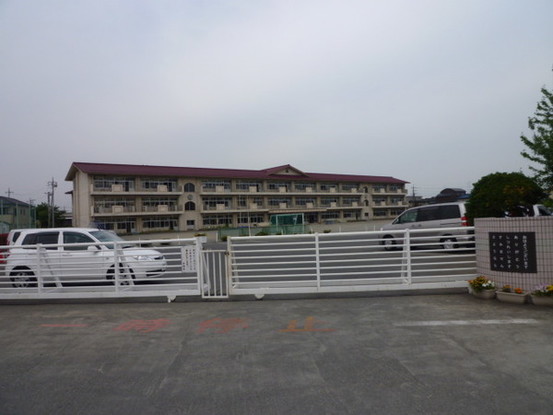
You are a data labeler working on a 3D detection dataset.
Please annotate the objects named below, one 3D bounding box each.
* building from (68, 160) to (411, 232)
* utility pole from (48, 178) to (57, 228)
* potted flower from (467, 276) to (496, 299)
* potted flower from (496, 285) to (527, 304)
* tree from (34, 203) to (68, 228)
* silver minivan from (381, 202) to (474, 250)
[{"bbox_3d":[-0.532,-2.743,102.555,91.600,14.550,14.000,-1,-2,-35],"label":"building"},{"bbox_3d":[-44.821,-0.162,80.074,1.500,11.710,0.800,-2,-1,0],"label":"utility pole"},{"bbox_3d":[3.578,1.390,6.963,0.450,0.360,0.400,-3,-2,27],"label":"potted flower"},{"bbox_3d":[3.853,1.407,6.509,0.270,0.280,0.440,-1,-2,-38],"label":"potted flower"},{"bbox_3d":[-48.641,2.432,86.015,6.100,7.130,5.600,-2,-1,0],"label":"tree"},{"bbox_3d":[6.488,0.863,16.927,1.730,1.880,4.700,-1,-2,-33],"label":"silver minivan"}]

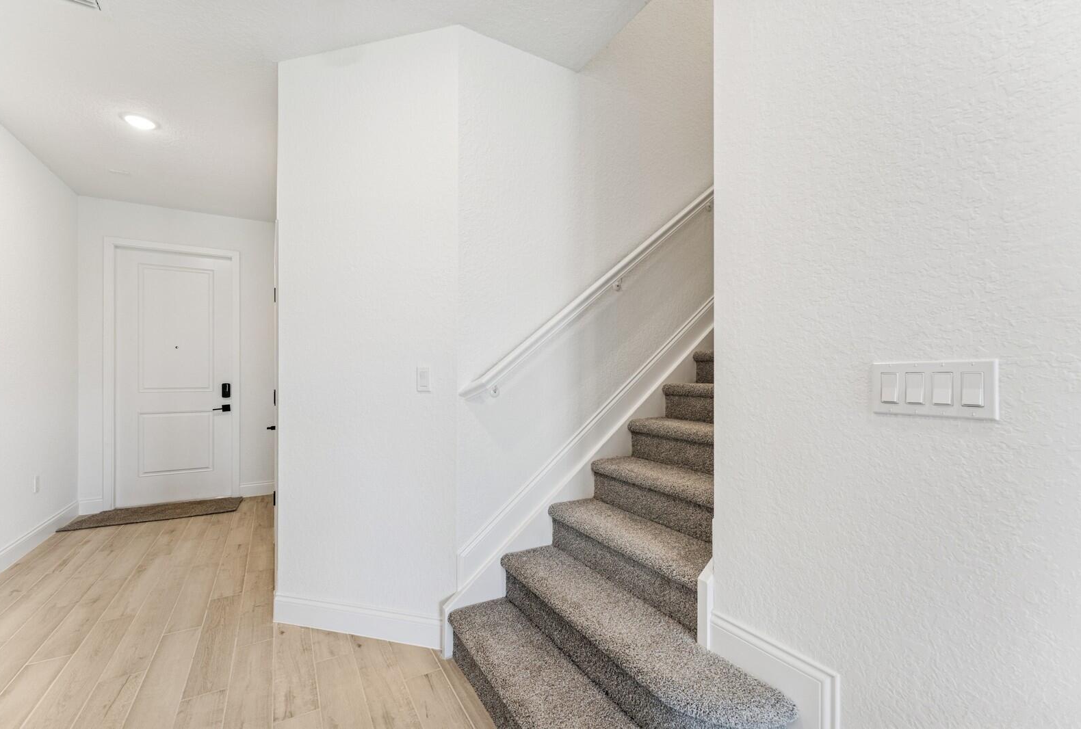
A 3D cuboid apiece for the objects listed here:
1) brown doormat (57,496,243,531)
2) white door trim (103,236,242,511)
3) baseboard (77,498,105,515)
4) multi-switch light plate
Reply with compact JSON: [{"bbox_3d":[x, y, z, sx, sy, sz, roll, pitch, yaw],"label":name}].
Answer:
[{"bbox_3d":[-3.338,1.304,3.753,1.144,0.012,0.460,0,0,-29],"label":"brown doormat"},{"bbox_3d":[-3.569,0.095,4.179,1.035,2.527,0.100,0,-1,-32],"label":"white door trim"},{"bbox_3d":[-3.892,1.230,3.686,0.155,0.142,0.016,0,0,-29],"label":"baseboard"},{"bbox_3d":[0.824,0.052,0.902,0.010,0.115,0.208,0,0,-32],"label":"multi-switch light plate"}]

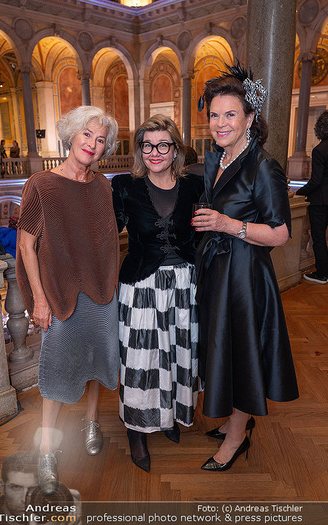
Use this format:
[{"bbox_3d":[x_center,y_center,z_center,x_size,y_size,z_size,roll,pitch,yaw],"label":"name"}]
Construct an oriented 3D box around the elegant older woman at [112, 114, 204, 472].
[{"bbox_3d":[-0.030,0.161,1.972,0.470,1.640,0.420,-2,16,-5],"label":"elegant older woman"}]

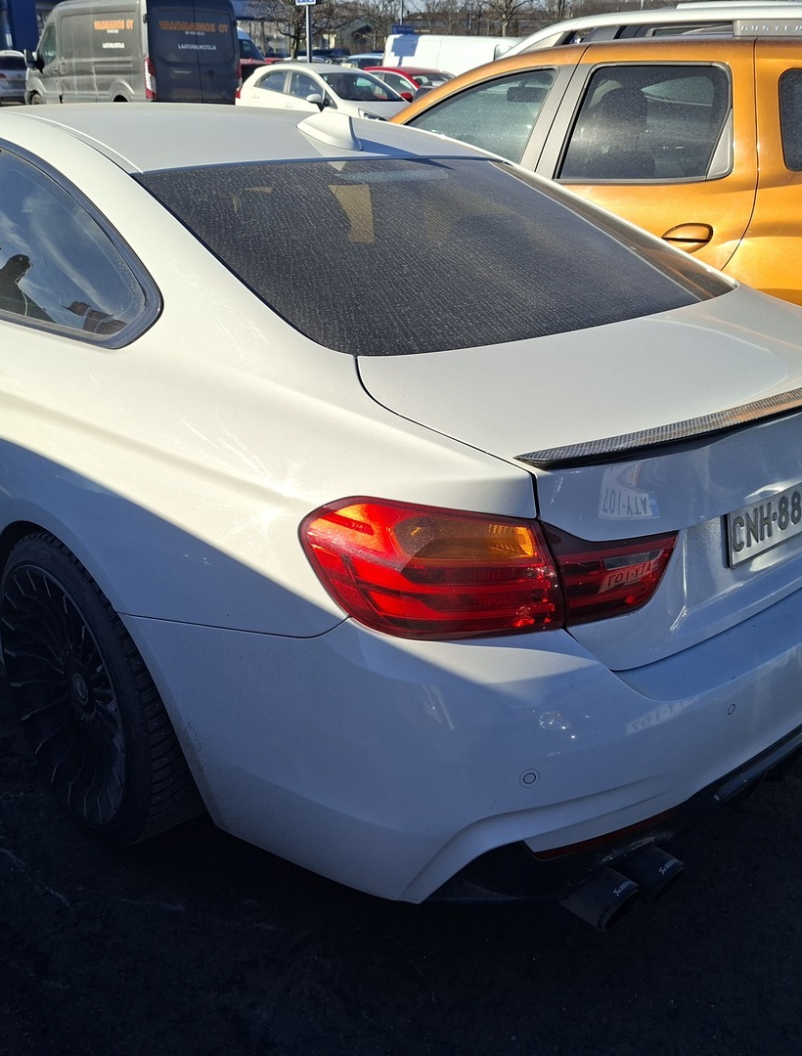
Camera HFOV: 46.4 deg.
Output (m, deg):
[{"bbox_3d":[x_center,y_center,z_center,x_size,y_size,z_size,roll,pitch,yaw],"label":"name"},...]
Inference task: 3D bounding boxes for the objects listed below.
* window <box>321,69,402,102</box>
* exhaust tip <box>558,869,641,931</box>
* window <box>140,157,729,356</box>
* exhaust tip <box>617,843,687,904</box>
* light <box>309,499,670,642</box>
[{"bbox_3d":[-0.626,-7.064,15.000,1.300,0.150,0.750,-20,63,-38],"label":"window"},{"bbox_3d":[0.309,0.570,1.446,0.100,0.100,0.120,-18,31,-40],"label":"exhaust tip"},{"bbox_3d":[0.128,-0.618,1.923,1.200,0.120,0.740,-18,49,-40],"label":"window"},{"bbox_3d":[0.387,0.549,1.502,0.100,0.100,0.120,-18,31,-40],"label":"exhaust tip"},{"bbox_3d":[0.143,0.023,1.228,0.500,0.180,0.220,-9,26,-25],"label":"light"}]

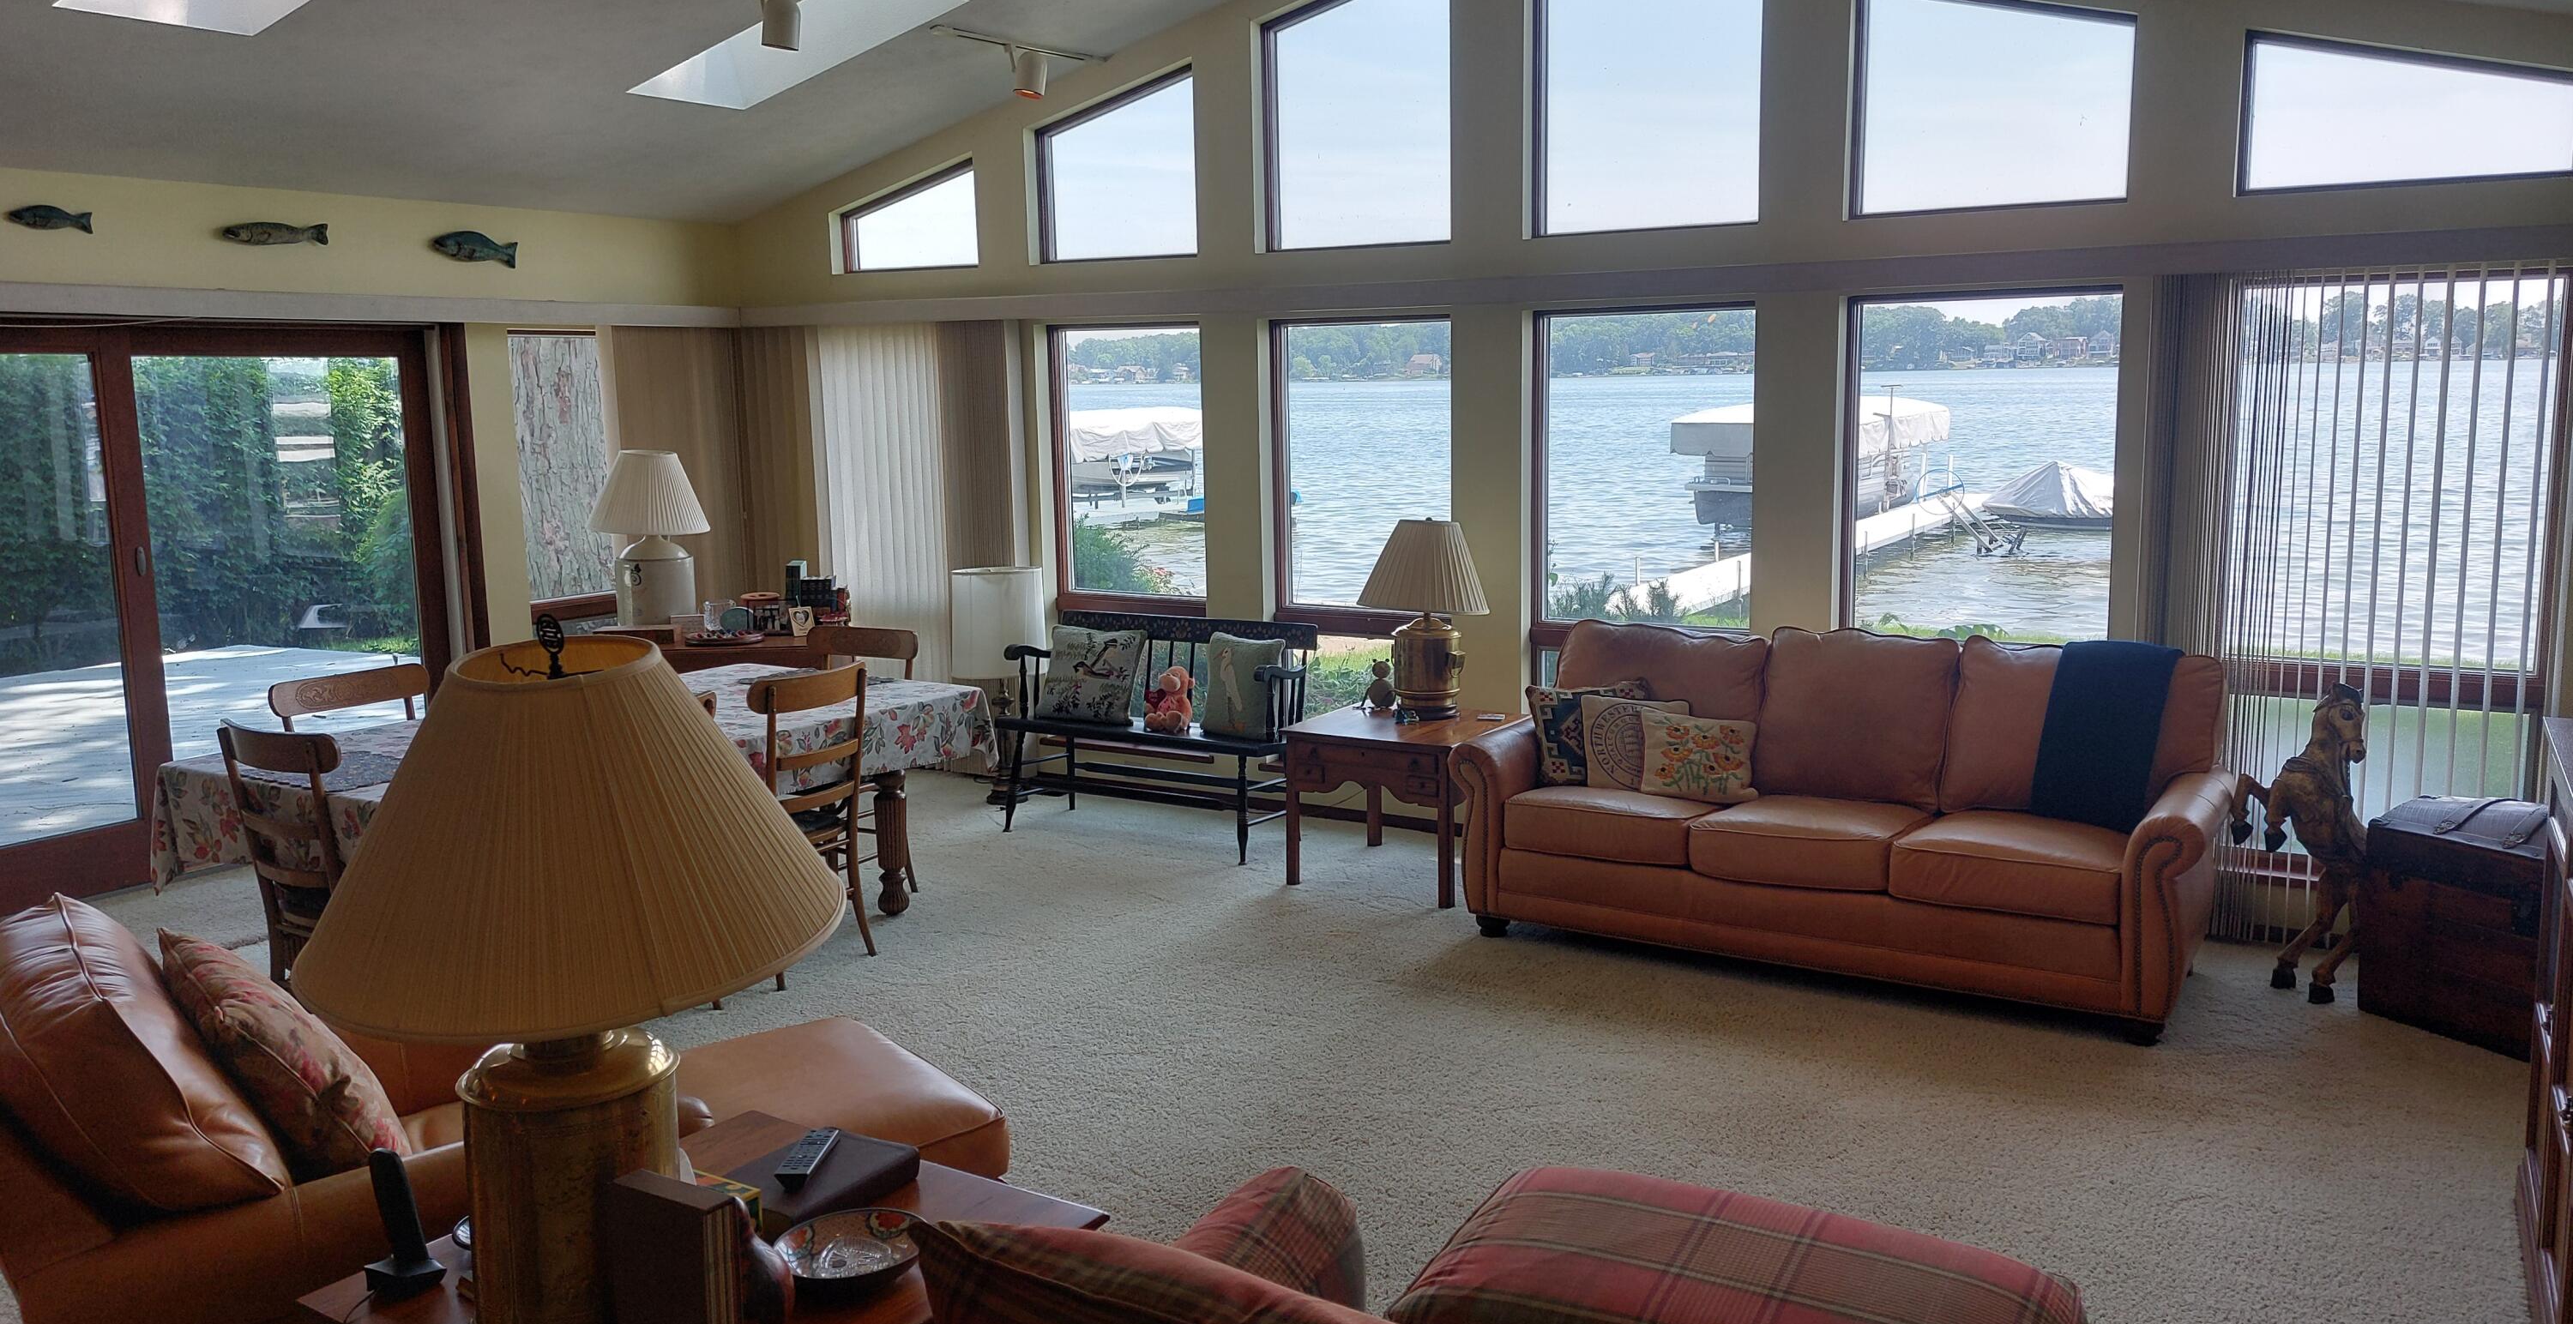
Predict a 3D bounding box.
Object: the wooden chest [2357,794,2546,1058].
[{"bbox_3d":[3.420,0.718,4.728,0.500,0.585,0.800,-6,10,-29],"label":"wooden chest"}]

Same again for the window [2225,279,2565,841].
[{"bbox_3d":[3.305,-0.304,5.395,0.840,1.700,0.120,4,11,30],"label":"window"}]

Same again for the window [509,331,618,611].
[{"bbox_3d":[-3.387,-0.896,8.352,0.100,1.290,0.539,5,11,32],"label":"window"}]

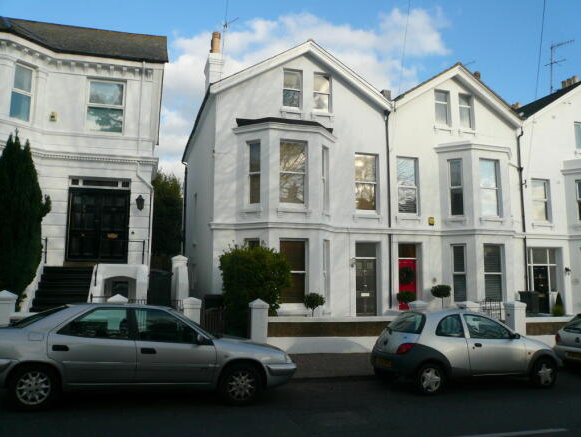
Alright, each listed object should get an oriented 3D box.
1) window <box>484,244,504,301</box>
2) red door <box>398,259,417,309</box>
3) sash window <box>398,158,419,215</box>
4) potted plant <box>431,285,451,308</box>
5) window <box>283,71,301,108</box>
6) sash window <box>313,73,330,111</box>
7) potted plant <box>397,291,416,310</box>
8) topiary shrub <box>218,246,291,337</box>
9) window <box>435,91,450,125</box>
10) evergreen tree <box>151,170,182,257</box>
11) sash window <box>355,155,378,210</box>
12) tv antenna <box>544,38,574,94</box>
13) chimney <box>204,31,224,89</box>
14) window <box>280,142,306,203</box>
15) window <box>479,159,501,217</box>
[{"bbox_3d":[7.364,1.941,17.099,0.906,2.073,0.250,2,-7,-16],"label":"window"},{"bbox_3d":[4.434,2.518,17.891,0.824,1.951,0.100,2,-8,-13],"label":"red door"},{"bbox_3d":[4.513,-1.278,18.253,0.886,2.271,0.180,2,-8,-13],"label":"sash window"},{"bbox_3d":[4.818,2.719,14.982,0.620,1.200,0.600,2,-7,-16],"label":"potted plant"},{"bbox_3d":[0.056,-4.840,17.635,0.703,1.507,0.180,2,-8,-13],"label":"window"},{"bbox_3d":[1.171,-4.818,17.903,0.690,1.530,0.180,2,-8,-13],"label":"sash window"},{"bbox_3d":[4.067,2.909,16.484,0.600,0.741,0.600,2,-8,-13],"label":"potted plant"},{"bbox_3d":[-0.976,2.041,13.190,1.900,2.515,1.900,2,-8,-13],"label":"topiary shrub"},{"bbox_3d":[5.907,-4.299,18.289,0.648,1.393,0.200,2,-7,-16],"label":"window"},{"bbox_3d":[-6.936,0.842,25.696,2.300,6.940,2.300,2,-8,-13],"label":"evergreen tree"},{"bbox_3d":[2.856,-1.384,17.863,0.933,2.223,0.180,2,-8,-13],"label":"sash window"},{"bbox_3d":[13.032,-7.393,22.812,1.250,2.510,0.500,-6,-9,43],"label":"tv antenna"},{"bbox_3d":[-3.032,-5.885,18.715,0.520,2.450,1.250,2,-7,-16],"label":"chimney"},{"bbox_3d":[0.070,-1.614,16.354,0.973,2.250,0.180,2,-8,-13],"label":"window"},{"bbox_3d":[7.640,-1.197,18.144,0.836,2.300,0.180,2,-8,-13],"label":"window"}]

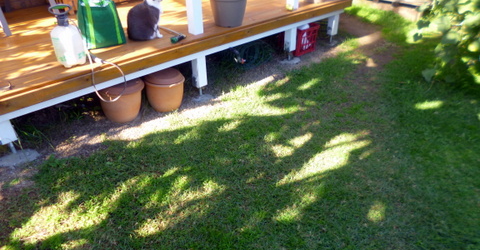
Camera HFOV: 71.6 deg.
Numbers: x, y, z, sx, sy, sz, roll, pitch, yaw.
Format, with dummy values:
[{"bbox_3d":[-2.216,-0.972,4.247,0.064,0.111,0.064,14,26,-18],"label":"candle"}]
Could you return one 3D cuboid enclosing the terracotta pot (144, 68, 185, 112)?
[{"bbox_3d":[-0.671,-0.316,3.060,0.354,0.323,0.354,-1,33,1],"label":"terracotta pot"}]

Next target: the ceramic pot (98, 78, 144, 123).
[{"bbox_3d":[-1.004,-0.215,2.909,0.373,0.327,0.373,-1,33,1],"label":"ceramic pot"}]

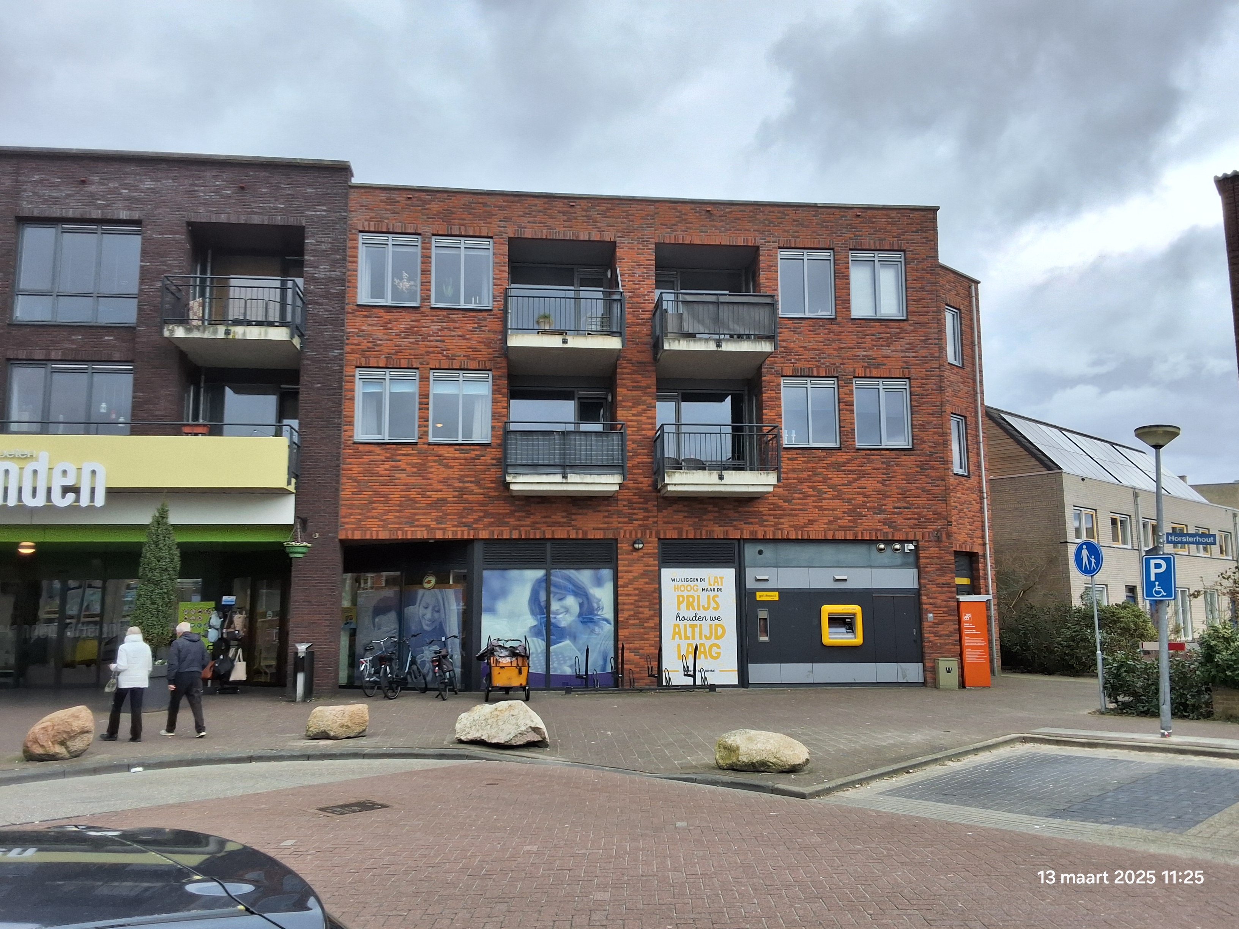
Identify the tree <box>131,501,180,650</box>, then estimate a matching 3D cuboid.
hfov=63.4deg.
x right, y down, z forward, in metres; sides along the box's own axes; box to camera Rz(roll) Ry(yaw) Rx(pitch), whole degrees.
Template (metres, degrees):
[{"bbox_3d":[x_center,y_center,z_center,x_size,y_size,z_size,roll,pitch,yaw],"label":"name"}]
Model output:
[{"bbox_3d":[-8.584,2.064,18.597,0.790,2.714,0.790,1,-6,-6],"label":"tree"}]

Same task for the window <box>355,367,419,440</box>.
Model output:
[{"bbox_3d":[-4.993,-1.247,21.559,1.362,1.590,0.120,1,-6,-6],"label":"window"}]

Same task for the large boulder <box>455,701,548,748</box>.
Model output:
[{"bbox_3d":[-1.672,3.675,14.250,1.280,0.540,0.880,1,-8,-6],"label":"large boulder"}]

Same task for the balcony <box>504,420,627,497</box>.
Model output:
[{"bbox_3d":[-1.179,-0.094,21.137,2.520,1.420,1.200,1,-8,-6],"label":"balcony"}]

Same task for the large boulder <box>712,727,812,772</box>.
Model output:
[{"bbox_3d":[1.627,3.200,11.345,1.050,0.450,0.660,1,-8,-6],"label":"large boulder"}]

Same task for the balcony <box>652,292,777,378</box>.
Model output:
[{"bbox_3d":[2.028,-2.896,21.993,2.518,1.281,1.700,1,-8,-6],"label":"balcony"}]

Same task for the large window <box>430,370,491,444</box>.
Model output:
[{"bbox_3d":[-3.418,-1.216,21.544,1.340,1.570,0.150,1,-8,-6],"label":"large window"}]

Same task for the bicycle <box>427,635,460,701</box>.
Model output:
[{"bbox_3d":[-3.439,4.058,20.029,0.620,1.160,1.800,0,-8,-1],"label":"bicycle"}]

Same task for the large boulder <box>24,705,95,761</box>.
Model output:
[{"bbox_3d":[-7.622,3.633,13.646,0.848,0.679,0.640,2,-6,-19],"label":"large boulder"}]

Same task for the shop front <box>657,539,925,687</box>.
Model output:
[{"bbox_3d":[3.720,3.223,21.766,5.880,3.200,0.300,1,-8,-6],"label":"shop front"}]

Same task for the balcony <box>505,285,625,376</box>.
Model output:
[{"bbox_3d":[-1.286,-2.902,22.424,2.513,1.243,2.989,1,-6,-6],"label":"balcony"}]

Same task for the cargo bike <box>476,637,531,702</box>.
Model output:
[{"bbox_3d":[-2.243,3.999,19.867,0.960,1.220,2.100,1,-8,-6],"label":"cargo bike"}]

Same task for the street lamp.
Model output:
[{"bbox_3d":[7.465,1.560,13.789,0.620,4.290,0.620,3,-8,-6],"label":"street lamp"}]

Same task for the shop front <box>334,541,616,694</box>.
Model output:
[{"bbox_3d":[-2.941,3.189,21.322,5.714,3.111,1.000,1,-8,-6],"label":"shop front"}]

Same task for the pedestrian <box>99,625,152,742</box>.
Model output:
[{"bbox_3d":[-7.174,3.176,14.550,0.520,1.620,0.520,-5,-9,32],"label":"pedestrian"}]

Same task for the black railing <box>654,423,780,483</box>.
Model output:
[{"bbox_3d":[2.084,-0.170,21.559,2.524,1.227,1.100,1,-6,-6],"label":"black railing"}]

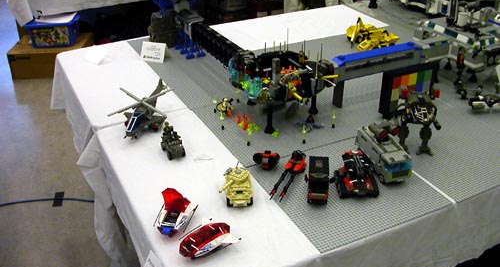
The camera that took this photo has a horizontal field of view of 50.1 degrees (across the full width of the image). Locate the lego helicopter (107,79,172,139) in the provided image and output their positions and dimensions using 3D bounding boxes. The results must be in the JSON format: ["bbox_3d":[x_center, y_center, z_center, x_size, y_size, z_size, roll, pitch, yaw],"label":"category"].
[{"bbox_3d":[-0.312,-0.063,1.614,0.200,0.112,0.250,5,30,11],"label":"lego helicopter"}]

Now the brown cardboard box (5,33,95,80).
[{"bbox_3d":[-1.468,-0.587,4.007,0.490,0.191,0.440,-1,29,-1],"label":"brown cardboard box"}]

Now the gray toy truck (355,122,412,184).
[{"bbox_3d":[0.358,0.042,1.434,0.071,0.106,0.182,-10,31,-16],"label":"gray toy truck"}]

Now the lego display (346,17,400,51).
[{"bbox_3d":[0.513,-0.425,2.250,0.220,0.100,0.145,-14,32,-23],"label":"lego display"}]

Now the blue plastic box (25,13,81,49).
[{"bbox_3d":[-1.433,-0.754,3.923,0.343,0.182,0.270,-3,29,-4],"label":"blue plastic box"}]

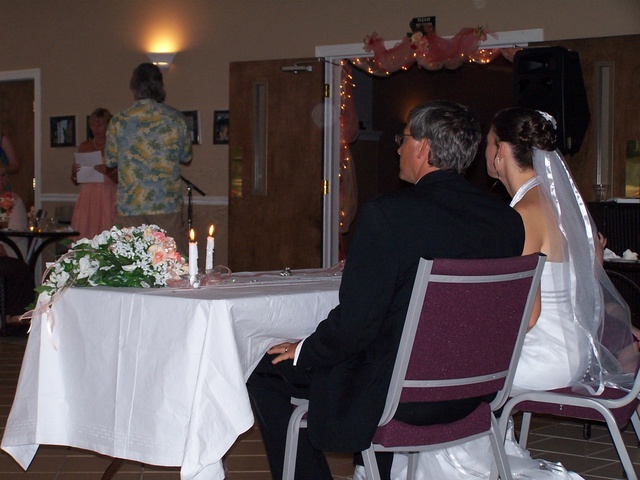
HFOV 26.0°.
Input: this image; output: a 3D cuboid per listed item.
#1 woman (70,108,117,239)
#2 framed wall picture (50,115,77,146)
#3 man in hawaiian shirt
[{"bbox_3d":[-1.706,-0.167,10.601,0.450,1.676,0.400,1,2,0],"label":"woman"},{"bbox_3d":[-2.361,-1.009,12.790,0.360,0.285,0.030,2,2,39],"label":"framed wall picture"},{"bbox_3d":[-1.031,-0.154,8.350,0.530,1.814,0.400,0,2,-6],"label":"man in hawaiian shirt"}]

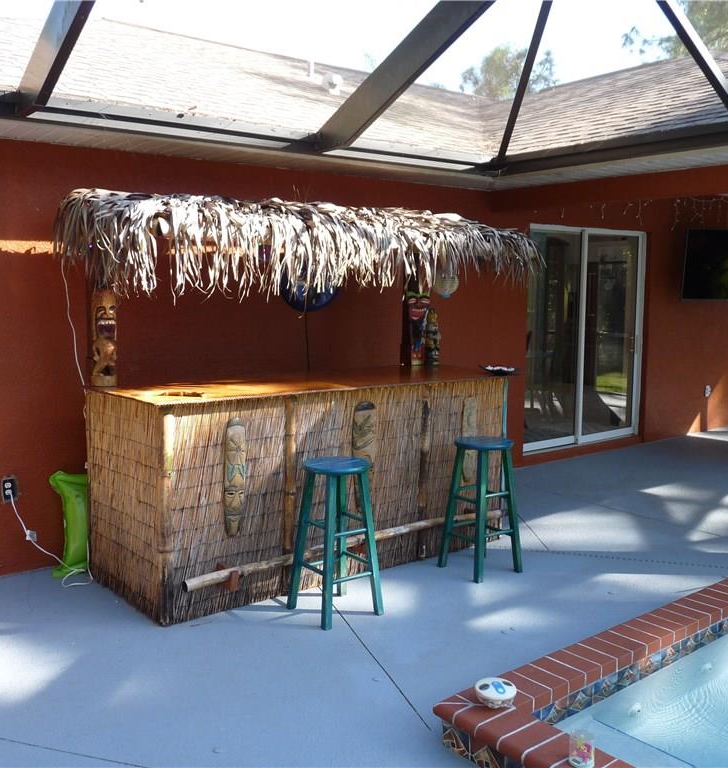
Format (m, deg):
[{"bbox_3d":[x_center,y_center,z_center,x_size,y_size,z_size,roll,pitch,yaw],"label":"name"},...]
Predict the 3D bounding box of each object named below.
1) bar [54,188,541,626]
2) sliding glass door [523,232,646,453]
[{"bbox_3d":[-0.243,-0.009,4.570,2.565,2.063,1.174,-5,8,-35],"label":"bar"},{"bbox_3d":[2.070,-0.424,7.561,1.815,2.042,0.100,-5,8,-37],"label":"sliding glass door"}]

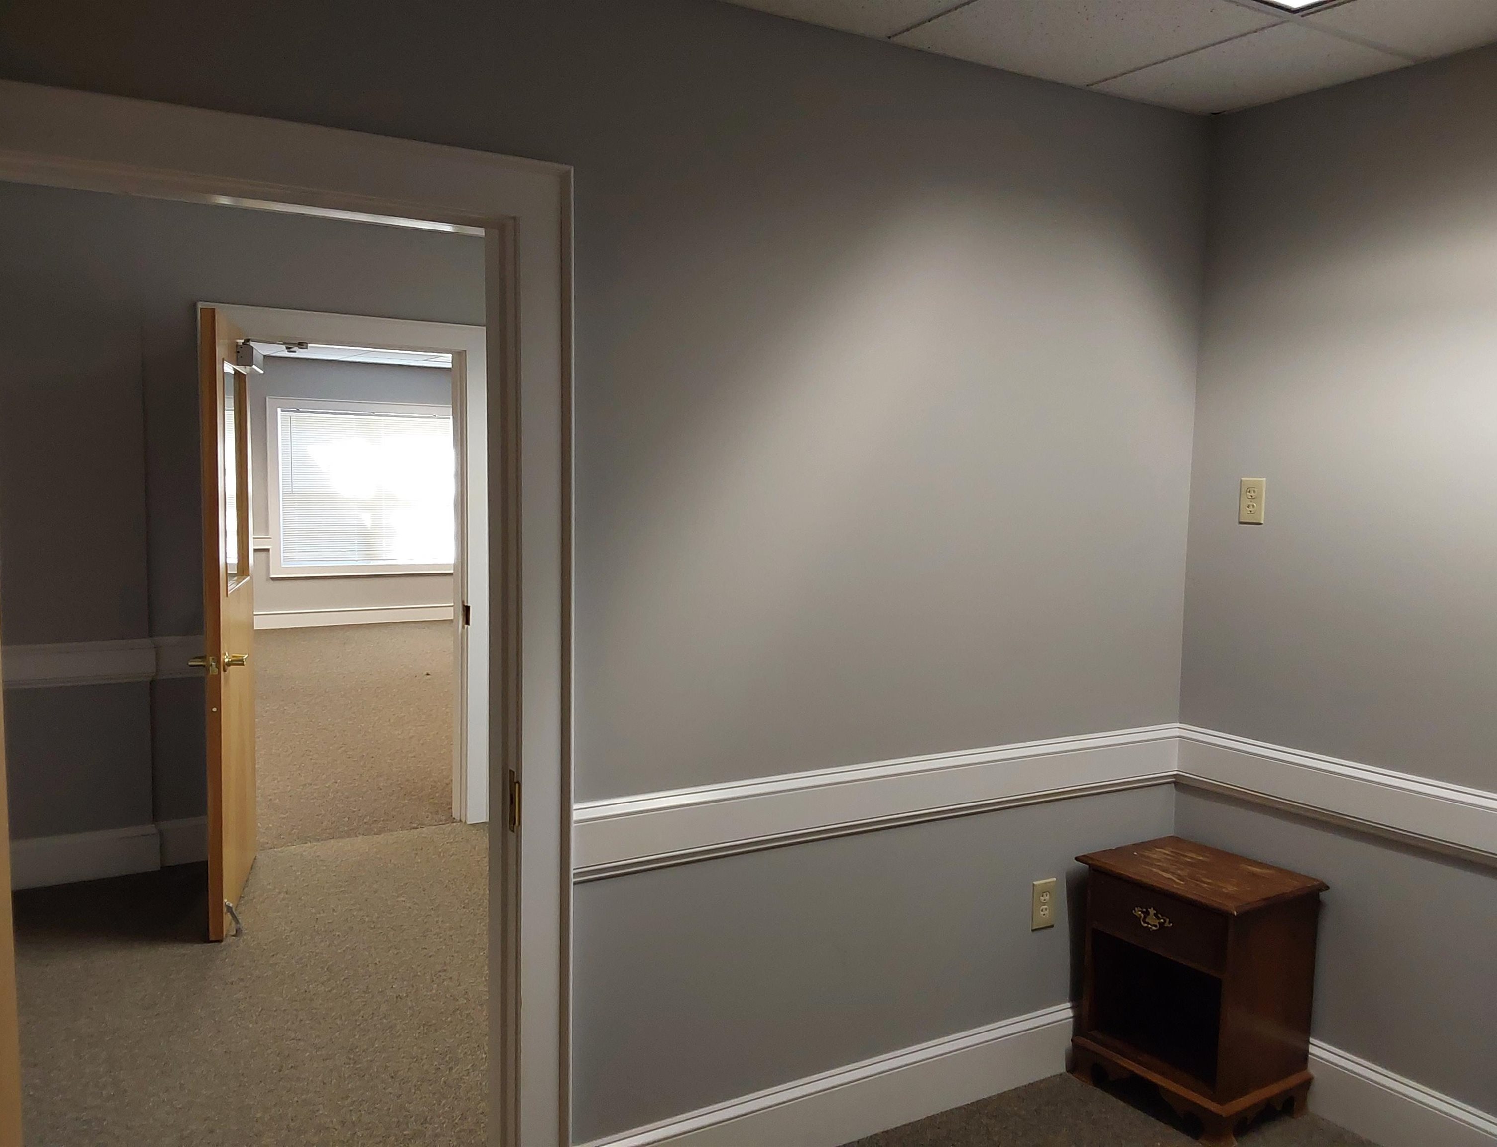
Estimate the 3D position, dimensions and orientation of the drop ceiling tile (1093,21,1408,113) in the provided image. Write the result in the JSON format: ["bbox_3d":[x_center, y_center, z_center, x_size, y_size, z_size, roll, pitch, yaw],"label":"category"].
[{"bbox_3d":[1.159,-1.176,2.888,0.430,0.018,0.545,-2,6,-31],"label":"drop ceiling tile"}]

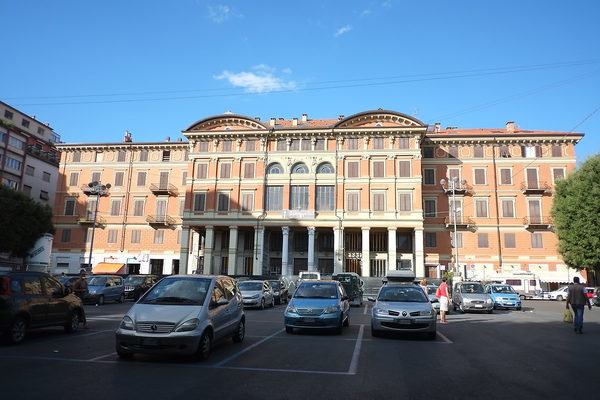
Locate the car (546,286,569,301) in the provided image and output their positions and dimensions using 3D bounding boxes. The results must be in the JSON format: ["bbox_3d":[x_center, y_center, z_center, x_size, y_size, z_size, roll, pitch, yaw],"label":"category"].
[{"bbox_3d":[28.118,9.894,47.036,4.200,1.440,1.700,0,-11,8],"label":"car"}]

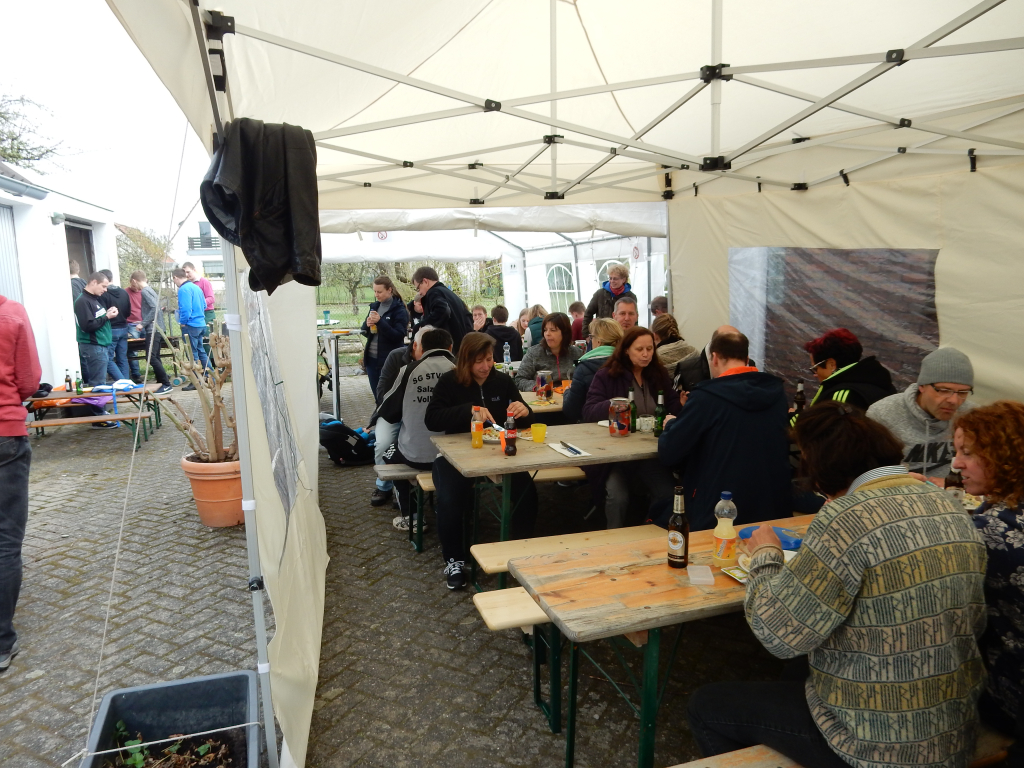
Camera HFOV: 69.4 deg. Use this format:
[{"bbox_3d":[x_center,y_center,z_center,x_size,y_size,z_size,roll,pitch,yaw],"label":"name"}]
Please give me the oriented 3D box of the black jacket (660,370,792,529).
[{"bbox_3d":[0.979,0.283,3.406,0.580,0.720,0.500,-2,8,-13],"label":"black jacket"}]

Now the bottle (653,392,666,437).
[{"bbox_3d":[0.816,0.161,4.040,0.063,0.250,0.063,2,11,12],"label":"bottle"}]

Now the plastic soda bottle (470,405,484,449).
[{"bbox_3d":[-0.176,0.221,3.787,0.061,0.215,0.061,0,10,-3],"label":"plastic soda bottle"}]

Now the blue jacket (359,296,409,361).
[{"bbox_3d":[-1.214,-0.494,7.100,0.500,0.680,0.380,8,13,35],"label":"blue jacket"}]

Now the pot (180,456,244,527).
[{"bbox_3d":[-1.990,0.705,5.017,0.500,0.460,0.500,-1,8,0],"label":"pot"}]

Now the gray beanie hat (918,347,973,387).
[{"bbox_3d":[1.691,-0.068,2.882,0.200,0.180,0.230,2,22,1],"label":"gray beanie hat"}]

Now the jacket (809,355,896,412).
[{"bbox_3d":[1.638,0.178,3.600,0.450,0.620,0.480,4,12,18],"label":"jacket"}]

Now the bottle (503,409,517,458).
[{"bbox_3d":[-0.004,0.246,3.657,0.061,0.215,0.061,0,10,0],"label":"bottle"}]

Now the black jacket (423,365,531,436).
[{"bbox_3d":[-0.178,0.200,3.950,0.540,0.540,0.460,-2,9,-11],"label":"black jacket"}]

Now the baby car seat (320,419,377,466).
[{"bbox_3d":[-1.435,0.501,6.450,0.680,0.430,0.440,-2,10,-11],"label":"baby car seat"}]

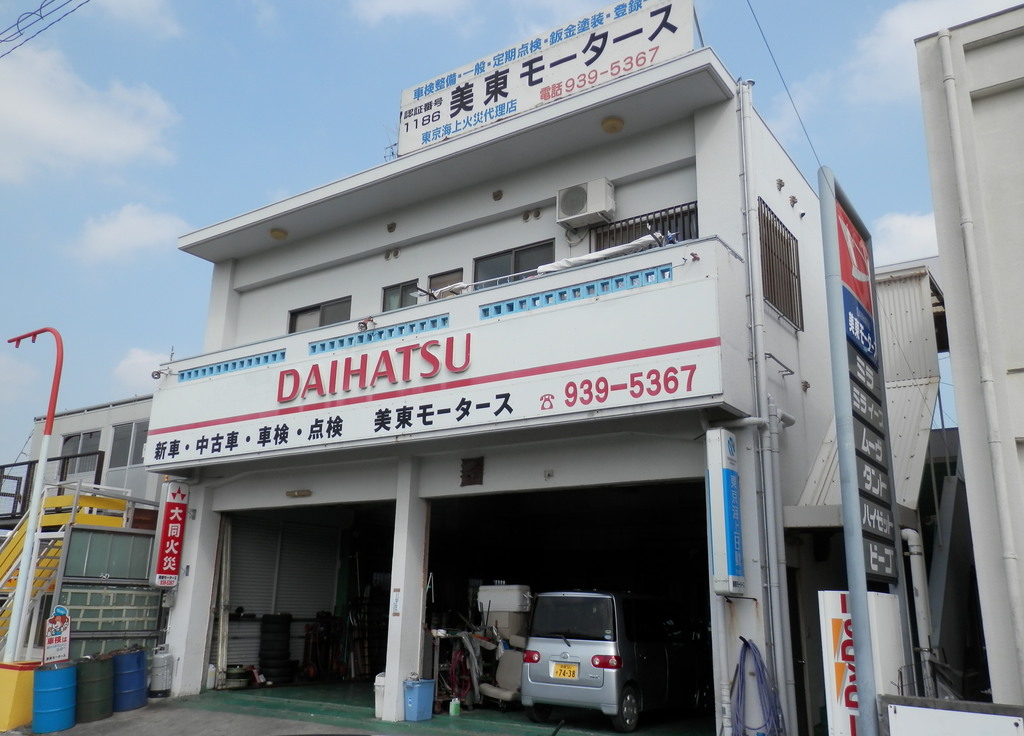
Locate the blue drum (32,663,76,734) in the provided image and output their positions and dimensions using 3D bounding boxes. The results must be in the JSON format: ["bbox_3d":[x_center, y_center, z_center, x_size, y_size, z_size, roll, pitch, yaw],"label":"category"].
[{"bbox_3d":[-7.010,5.062,12.246,0.575,0.880,0.575,-14,-15,30],"label":"blue drum"}]

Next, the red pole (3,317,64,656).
[{"bbox_3d":[-7.989,1.946,12.871,1.550,5.157,0.110,-9,-18,33],"label":"red pole"}]

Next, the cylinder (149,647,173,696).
[{"bbox_3d":[-6.089,5.311,13.851,0.335,0.845,0.335,-12,-18,31],"label":"cylinder"}]

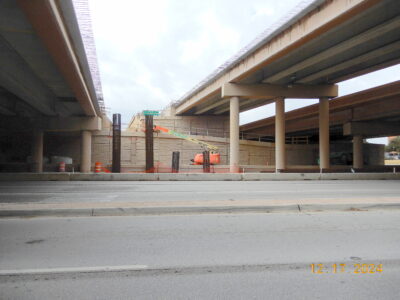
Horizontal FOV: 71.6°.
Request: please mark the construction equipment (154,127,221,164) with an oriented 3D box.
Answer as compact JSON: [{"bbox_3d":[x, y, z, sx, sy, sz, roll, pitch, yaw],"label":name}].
[{"bbox_3d":[-1.720,-0.200,33.500,8.600,5.100,2.400,0,-1,0],"label":"construction equipment"}]

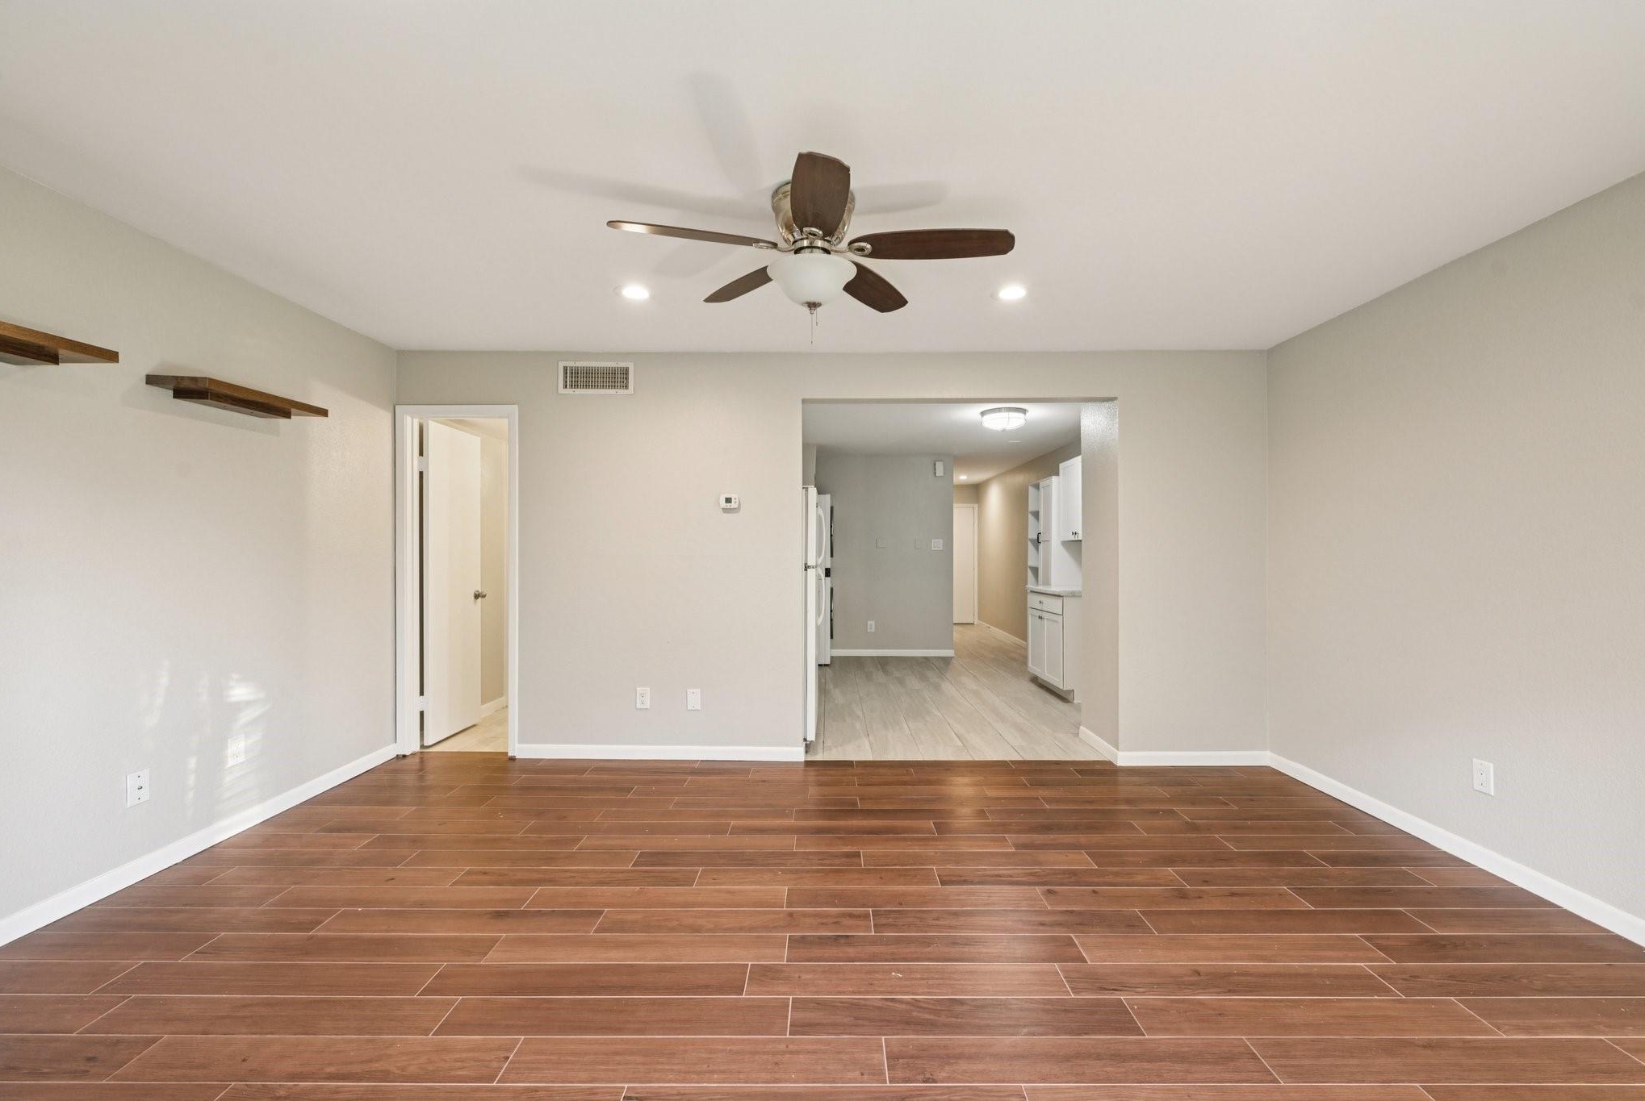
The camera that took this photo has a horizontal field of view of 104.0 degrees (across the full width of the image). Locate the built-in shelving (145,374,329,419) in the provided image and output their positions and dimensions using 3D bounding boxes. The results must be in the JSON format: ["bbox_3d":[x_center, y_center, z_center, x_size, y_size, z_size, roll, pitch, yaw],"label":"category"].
[{"bbox_3d":[-2.443,-0.632,2.730,0.237,0.065,0.595,0,0,0],"label":"built-in shelving"}]

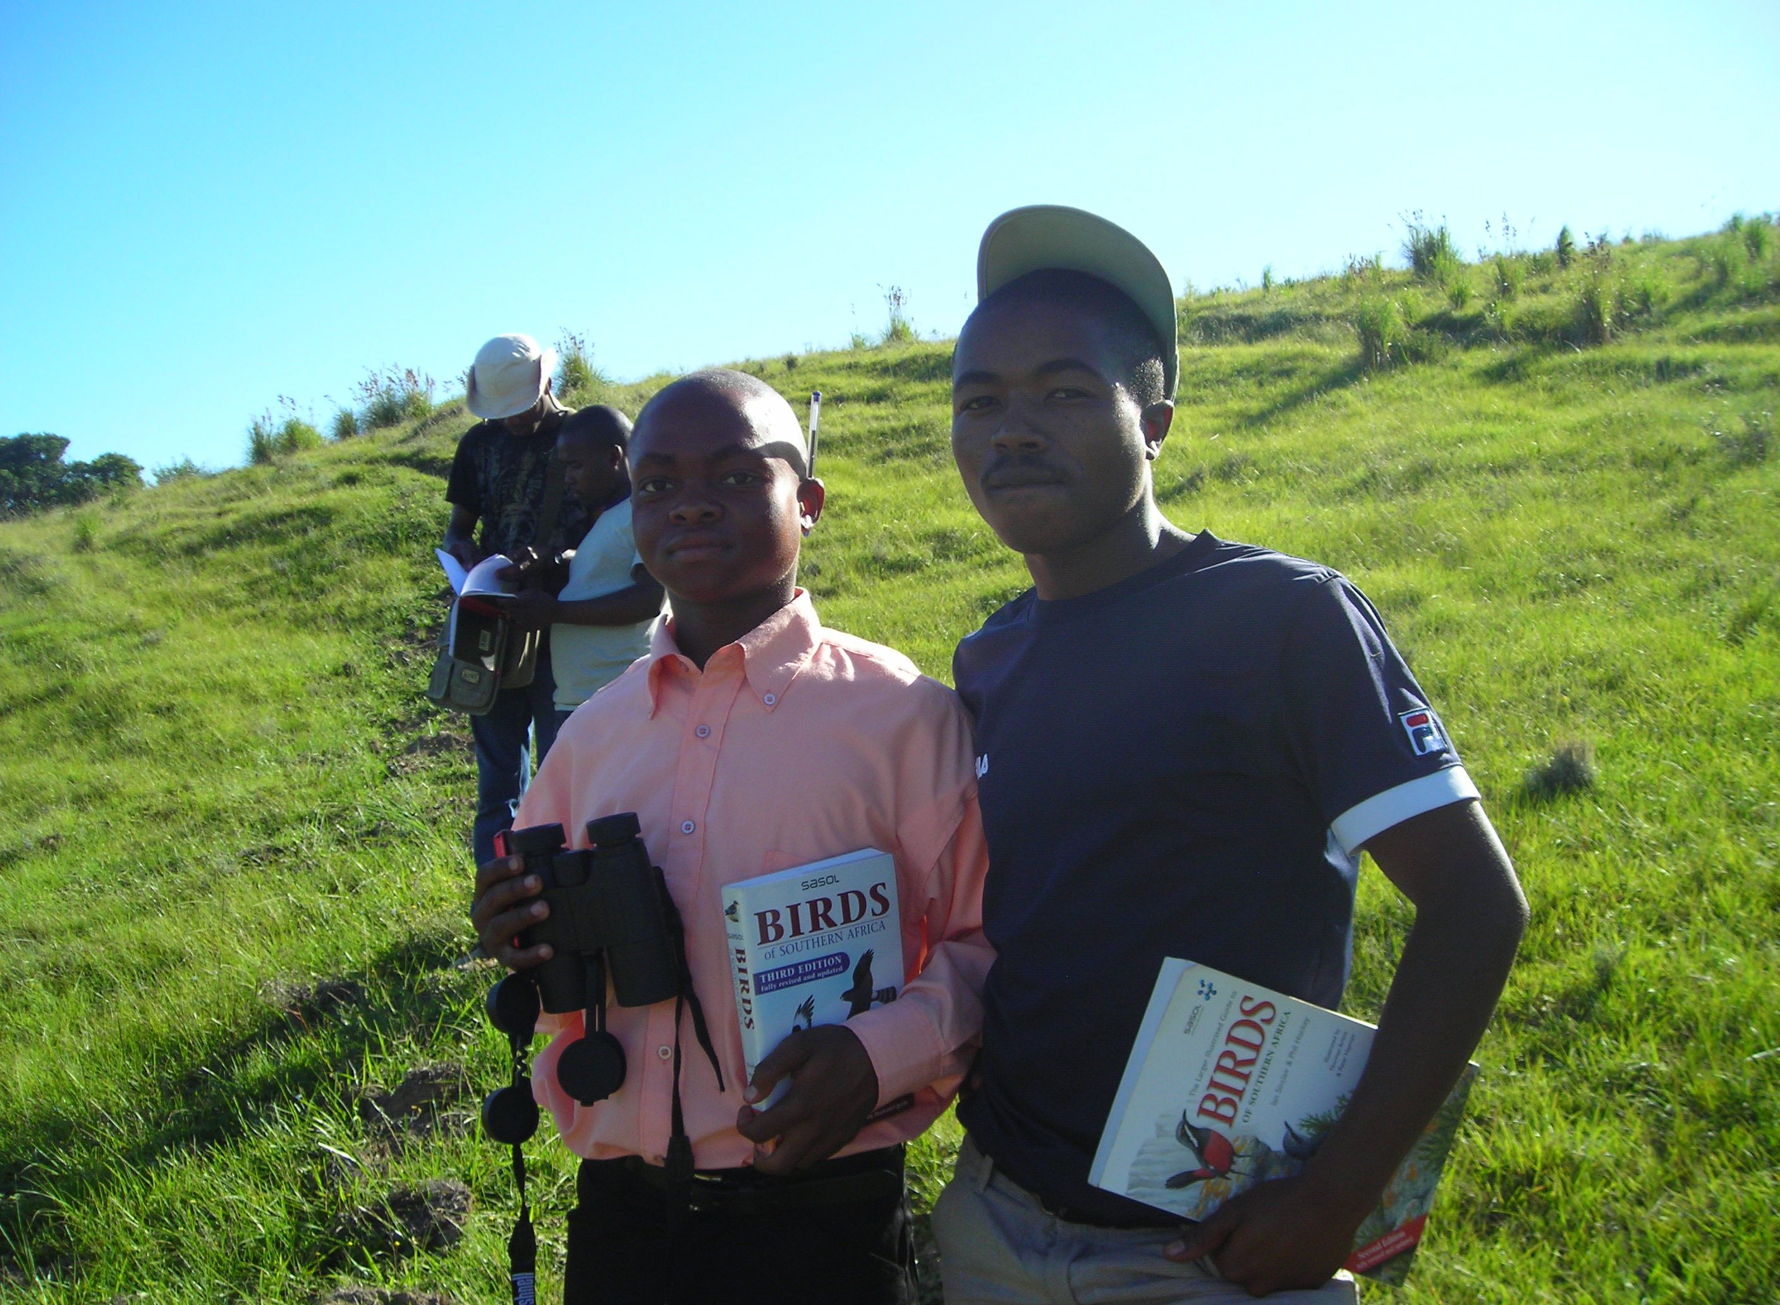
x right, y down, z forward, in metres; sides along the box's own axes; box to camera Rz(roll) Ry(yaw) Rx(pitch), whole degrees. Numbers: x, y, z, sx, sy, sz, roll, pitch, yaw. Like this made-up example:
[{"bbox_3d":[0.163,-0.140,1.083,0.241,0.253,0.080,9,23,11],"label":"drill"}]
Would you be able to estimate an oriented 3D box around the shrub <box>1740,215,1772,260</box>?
[{"bbox_3d":[9.533,-4.567,21.500,0.352,0.490,0.324,0,0,0],"label":"shrub"}]

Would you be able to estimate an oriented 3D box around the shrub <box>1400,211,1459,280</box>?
[{"bbox_3d":[6.376,-4.780,23.000,0.687,0.802,0.632,0,0,0],"label":"shrub"}]

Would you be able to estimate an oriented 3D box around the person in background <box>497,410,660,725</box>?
[{"bbox_3d":[-0.735,0.120,4.800,0.500,1.450,0.460,0,0,-17],"label":"person in background"}]

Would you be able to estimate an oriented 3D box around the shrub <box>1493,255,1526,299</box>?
[{"bbox_3d":[6.658,-4.035,21.000,0.359,0.463,0.330,0,0,0],"label":"shrub"}]

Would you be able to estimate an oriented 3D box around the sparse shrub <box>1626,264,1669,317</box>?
[{"bbox_3d":[7.176,-3.423,18.500,0.408,0.513,0.376,0,0,0],"label":"sparse shrub"}]

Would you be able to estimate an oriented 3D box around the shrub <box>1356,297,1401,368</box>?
[{"bbox_3d":[4.746,-3.110,19.000,0.446,0.690,0.410,0,5,0],"label":"shrub"}]

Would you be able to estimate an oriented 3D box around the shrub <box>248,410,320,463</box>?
[{"bbox_3d":[-6.509,-2.317,21.000,0.777,0.583,0.583,0,5,0],"label":"shrub"}]

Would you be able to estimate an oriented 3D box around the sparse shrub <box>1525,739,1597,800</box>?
[{"bbox_3d":[1.816,0.317,5.300,0.196,0.162,0.180,0,0,0],"label":"sparse shrub"}]

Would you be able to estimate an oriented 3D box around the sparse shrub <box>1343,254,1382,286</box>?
[{"bbox_3d":[6.291,-5.098,26.000,0.537,0.444,0.494,0,5,0],"label":"sparse shrub"}]

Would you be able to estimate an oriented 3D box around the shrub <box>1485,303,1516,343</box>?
[{"bbox_3d":[6.405,-3.458,20.500,0.336,0.423,0.309,0,5,0],"label":"shrub"}]

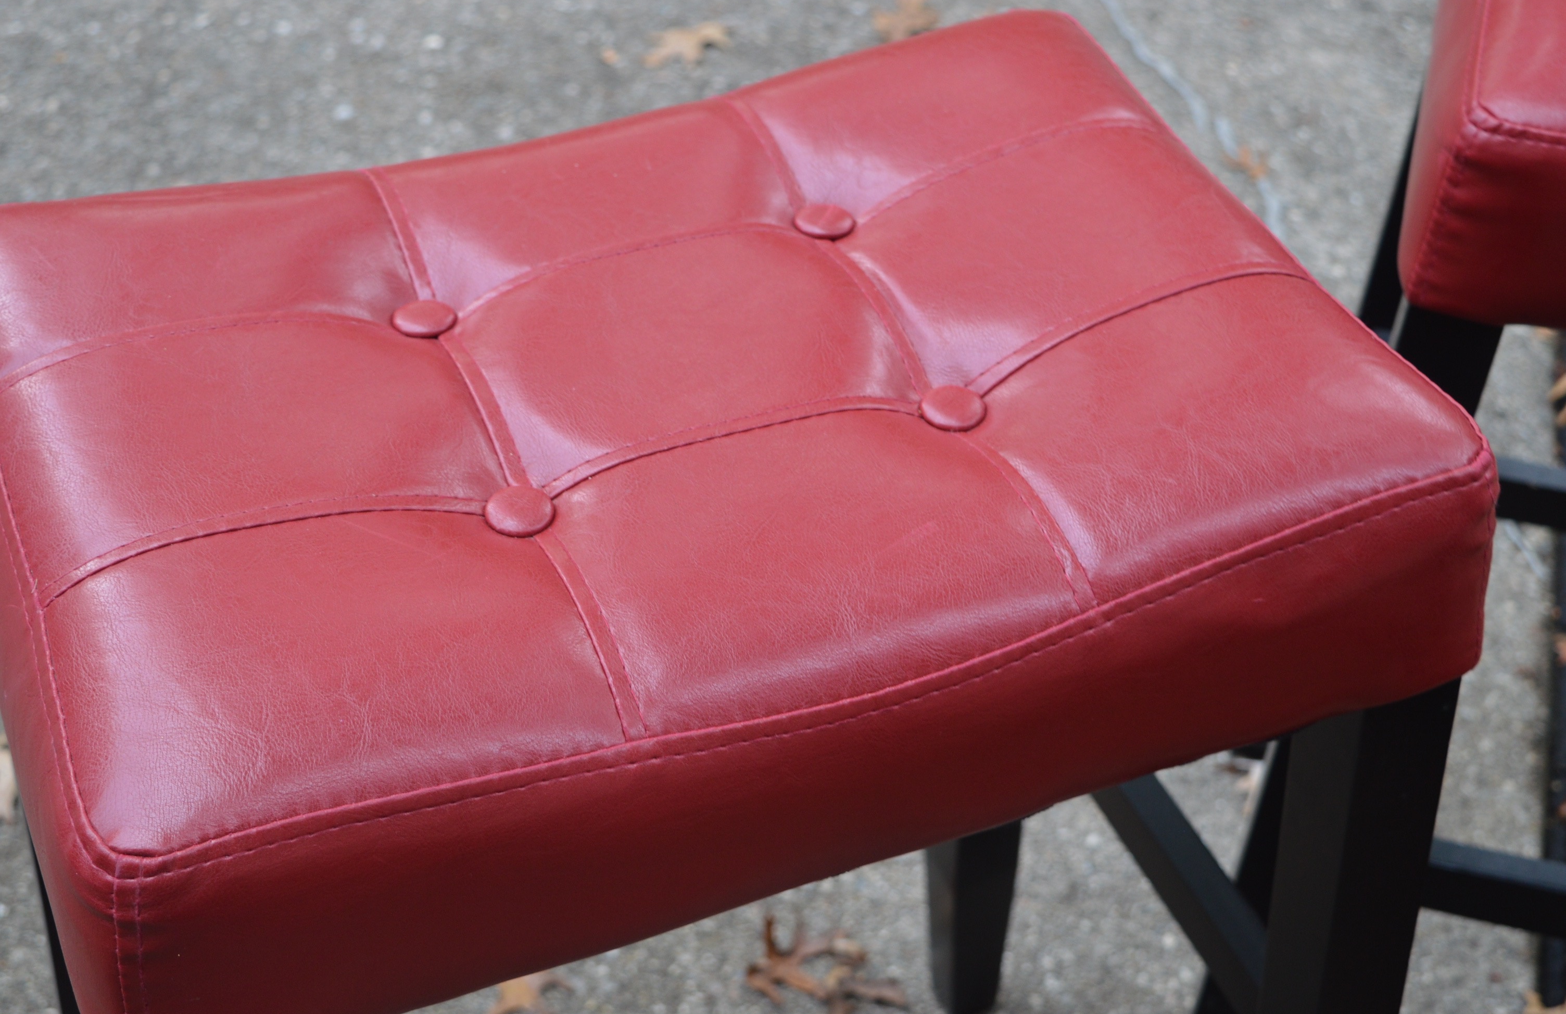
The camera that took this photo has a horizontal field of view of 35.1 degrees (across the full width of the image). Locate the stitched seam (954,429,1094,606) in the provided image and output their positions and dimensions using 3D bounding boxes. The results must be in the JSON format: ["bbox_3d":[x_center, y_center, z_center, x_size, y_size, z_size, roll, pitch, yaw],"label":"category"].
[{"bbox_3d":[0.082,0.002,0.822,0.009,0.013,0.086,-15,42,-16],"label":"stitched seam"}]

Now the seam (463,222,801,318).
[{"bbox_3d":[-0.058,-0.092,0.928,0.133,0.013,0.009,-15,42,-16],"label":"seam"}]

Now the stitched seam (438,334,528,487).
[{"bbox_3d":[-0.104,-0.037,0.868,0.009,0.009,0.089,-15,42,-16],"label":"stitched seam"}]

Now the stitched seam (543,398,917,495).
[{"bbox_3d":[-0.014,-0.022,0.783,0.128,0.015,0.008,-15,46,-18],"label":"stitched seam"}]

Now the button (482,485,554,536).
[{"bbox_3d":[-0.081,0.001,0.762,0.022,0.008,0.022,2,43,-2],"label":"button"}]

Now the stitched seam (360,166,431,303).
[{"bbox_3d":[-0.135,-0.096,0.851,0.007,0.019,0.073,-15,46,-18],"label":"stitched seam"}]

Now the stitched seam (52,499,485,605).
[{"bbox_3d":[-0.152,0.009,0.730,0.133,0.024,0.008,-15,46,-18],"label":"stitched seam"}]

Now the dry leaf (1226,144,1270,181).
[{"bbox_3d":[0.379,-0.283,2.015,0.037,0.014,0.045,-15,46,-18],"label":"dry leaf"}]

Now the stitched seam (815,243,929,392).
[{"bbox_3d":[0.031,-0.067,0.840,0.007,0.012,0.081,-15,46,-18],"label":"stitched seam"}]

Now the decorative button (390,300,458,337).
[{"bbox_3d":[-0.132,-0.069,0.909,0.024,0.006,0.024,0,40,0],"label":"decorative button"}]

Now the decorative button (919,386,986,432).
[{"bbox_3d":[0.060,-0.035,0.865,0.024,0.006,0.024,0,40,0],"label":"decorative button"}]

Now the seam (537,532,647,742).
[{"bbox_3d":[-0.056,0.034,0.718,0.007,0.019,0.077,-15,46,-18],"label":"seam"}]

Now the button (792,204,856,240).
[{"bbox_3d":[0.016,-0.110,0.955,0.024,0.006,0.024,0,40,0],"label":"button"}]

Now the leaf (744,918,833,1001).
[{"bbox_3d":[0.004,0.264,1.443,0.048,0.018,0.046,-1,40,0],"label":"leaf"}]

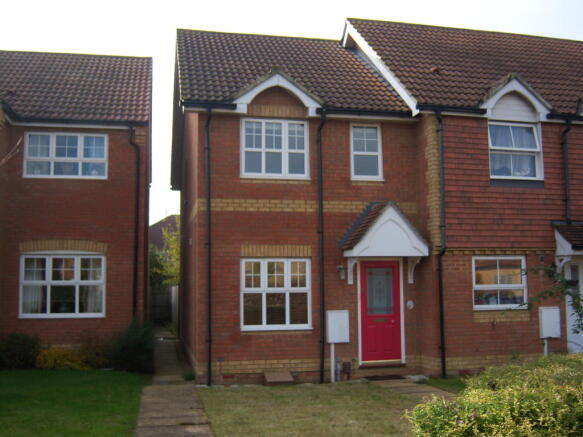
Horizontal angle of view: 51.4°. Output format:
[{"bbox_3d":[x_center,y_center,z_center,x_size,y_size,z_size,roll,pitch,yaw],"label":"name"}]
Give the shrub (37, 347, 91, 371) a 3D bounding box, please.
[{"bbox_3d":[-4.519,2.784,12.071,1.000,0.420,0.650,1,-6,-12],"label":"shrub"}]

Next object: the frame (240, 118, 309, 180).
[{"bbox_3d":[-0.306,-1.289,11.381,1.320,1.111,0.100,0,-5,-11],"label":"frame"}]

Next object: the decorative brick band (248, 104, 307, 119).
[{"bbox_3d":[-0.250,-2.028,11.453,1.160,0.245,0.100,1,-5,-11],"label":"decorative brick band"}]

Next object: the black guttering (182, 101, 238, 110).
[{"bbox_3d":[-1.482,-2.054,11.021,0.974,0.110,0.120,1,-5,-11],"label":"black guttering"}]

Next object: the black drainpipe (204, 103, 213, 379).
[{"bbox_3d":[-1.494,0.468,10.917,0.110,4.996,0.150,1,-5,-11],"label":"black drainpipe"}]

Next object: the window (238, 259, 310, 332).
[{"bbox_3d":[-0.277,1.389,11.138,1.330,1.290,0.100,0,-5,-11],"label":"window"}]

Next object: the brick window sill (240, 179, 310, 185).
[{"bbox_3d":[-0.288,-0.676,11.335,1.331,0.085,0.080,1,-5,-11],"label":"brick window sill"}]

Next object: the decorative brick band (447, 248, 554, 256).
[{"bbox_3d":[3.960,0.635,11.432,2.251,0.133,0.110,0,-5,-11],"label":"decorative brick band"}]

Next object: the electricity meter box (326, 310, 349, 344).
[{"bbox_3d":[0.867,2.015,11.238,0.400,0.614,0.200,1,-5,-11],"label":"electricity meter box"}]

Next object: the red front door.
[{"bbox_3d":[1.716,1.771,11.589,0.812,1.912,0.070,1,-5,-11],"label":"red front door"}]

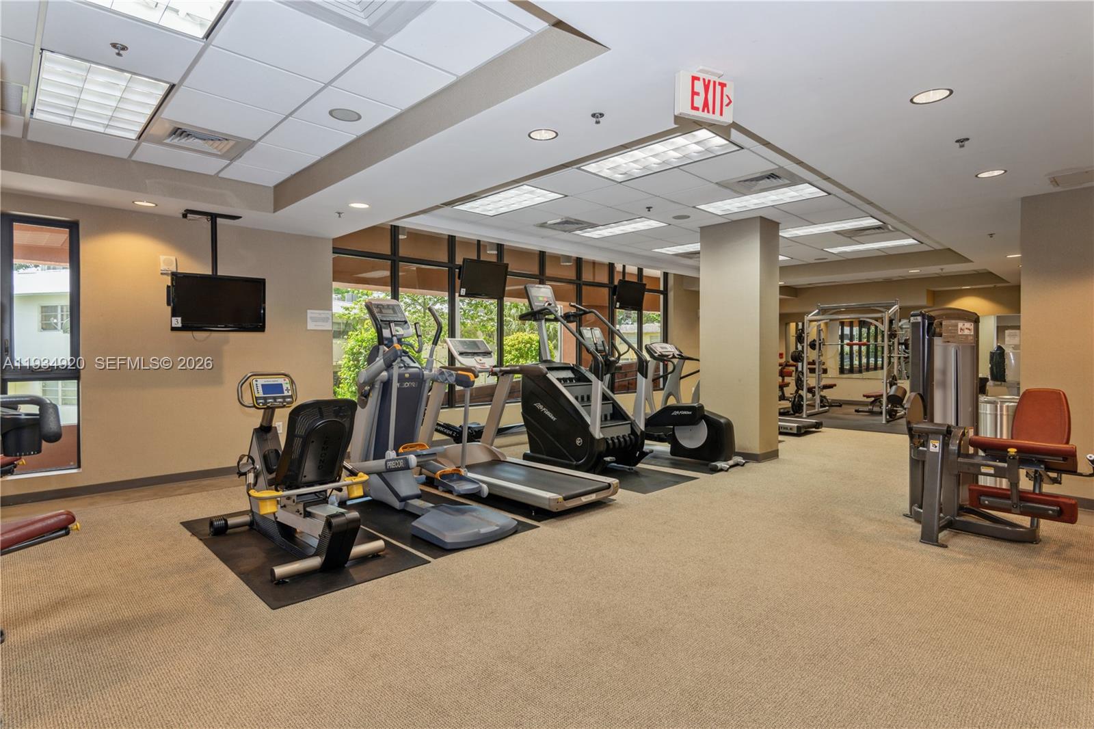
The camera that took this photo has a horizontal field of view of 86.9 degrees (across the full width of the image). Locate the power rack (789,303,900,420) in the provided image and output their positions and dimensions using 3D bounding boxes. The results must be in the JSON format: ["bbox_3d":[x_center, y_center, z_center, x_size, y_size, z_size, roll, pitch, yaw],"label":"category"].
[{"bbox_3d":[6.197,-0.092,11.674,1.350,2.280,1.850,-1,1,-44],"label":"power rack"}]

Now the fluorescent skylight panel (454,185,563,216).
[{"bbox_3d":[-0.401,-1.690,5.983,0.590,0.060,1.200,-1,1,-44],"label":"fluorescent skylight panel"}]

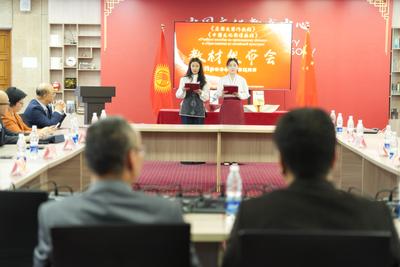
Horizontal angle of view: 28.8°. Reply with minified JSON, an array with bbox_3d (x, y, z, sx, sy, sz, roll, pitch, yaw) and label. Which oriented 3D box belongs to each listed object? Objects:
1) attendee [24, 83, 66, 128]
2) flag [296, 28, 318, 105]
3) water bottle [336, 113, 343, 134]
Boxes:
[{"bbox_3d":[-1.710,0.042,9.245,0.700,1.260,0.520,1,4,6],"label":"attendee"},{"bbox_3d":[1.829,-0.992,13.300,0.360,1.550,0.280,1,4,1],"label":"flag"},{"bbox_3d":[1.472,-0.095,8.200,0.065,0.235,0.065,1,4,1],"label":"water bottle"}]

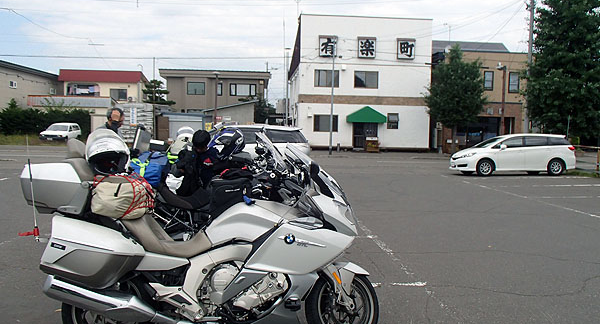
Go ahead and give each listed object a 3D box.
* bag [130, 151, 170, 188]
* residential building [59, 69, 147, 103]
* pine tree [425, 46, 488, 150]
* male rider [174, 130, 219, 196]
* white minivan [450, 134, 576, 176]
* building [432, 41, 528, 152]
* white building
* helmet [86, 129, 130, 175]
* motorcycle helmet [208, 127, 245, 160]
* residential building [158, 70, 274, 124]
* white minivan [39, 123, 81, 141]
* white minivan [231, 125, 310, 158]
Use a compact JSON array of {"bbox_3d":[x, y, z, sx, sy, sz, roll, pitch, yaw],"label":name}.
[{"bbox_3d":[-1.371,0.051,4.100,0.340,0.300,0.420,1,4,-6],"label":"bag"},{"bbox_3d":[-20.259,-5.763,48.620,8.050,7.260,8.500,1,4,-6],"label":"residential building"},{"bbox_3d":[11.690,-4.672,33.500,4.400,7.800,4.400,1,4,-6],"label":"pine tree"},{"bbox_3d":[-1.001,0.420,4.350,0.520,1.480,0.520,1,4,3],"label":"male rider"},{"bbox_3d":[8.116,-0.337,17.100,4.590,1.590,1.700,0,4,-9],"label":"white minivan"},{"bbox_3d":[14.577,-5.363,41.862,7.980,8.390,10.000,1,4,-6],"label":"building"},{"bbox_3d":[4.833,-6.774,41.494,10.720,10.610,11.000,1,4,-6],"label":"white building"},{"bbox_3d":[-1.341,-0.074,3.120,0.270,0.300,0.320,-2,5,-37],"label":"helmet"},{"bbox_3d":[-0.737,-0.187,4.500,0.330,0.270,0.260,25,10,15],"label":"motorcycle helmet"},{"bbox_3d":[-8.657,-5.630,47.742,10.500,7.060,8.500,1,4,-6],"label":"residential building"},{"bbox_3d":[-18.504,-2.220,34.500,1.660,1.460,4.200,1,4,-7],"label":"white minivan"},{"bbox_3d":[-2.144,-0.265,13.000,4.700,1.660,1.740,1,4,-6],"label":"white minivan"}]

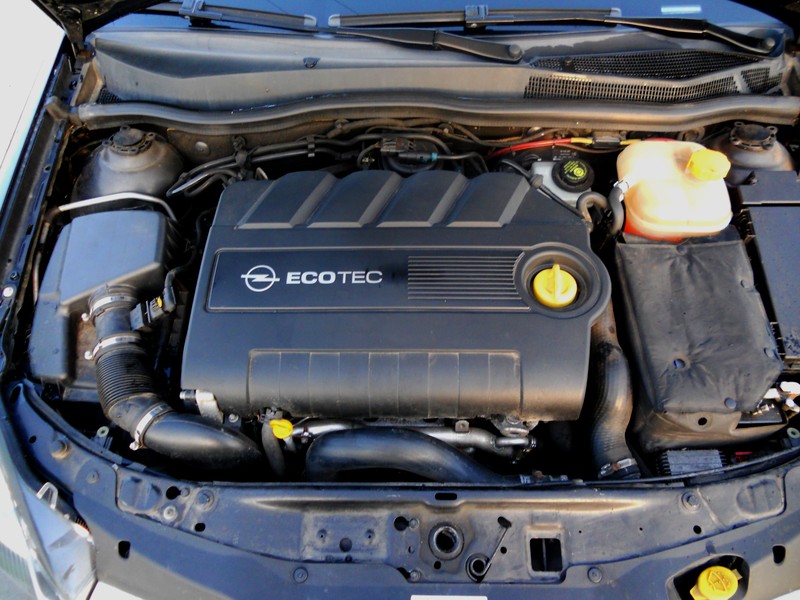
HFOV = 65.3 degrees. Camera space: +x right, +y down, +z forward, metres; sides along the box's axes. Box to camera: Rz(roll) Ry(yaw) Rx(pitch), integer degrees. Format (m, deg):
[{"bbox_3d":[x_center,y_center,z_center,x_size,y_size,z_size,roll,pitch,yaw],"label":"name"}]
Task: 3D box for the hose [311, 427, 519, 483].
[{"bbox_3d":[0.020,0.228,0.913,0.315,0.100,0.100,0,52,0],"label":"hose"}]

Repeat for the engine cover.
[{"bbox_3d":[-0.006,-0.025,0.980,0.585,0.125,0.390,0,59,0],"label":"engine cover"}]

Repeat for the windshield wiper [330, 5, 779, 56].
[{"bbox_3d":[0.278,-0.500,1.147,0.835,0.050,0.075,2,80,0],"label":"windshield wiper"}]

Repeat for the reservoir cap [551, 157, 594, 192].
[{"bbox_3d":[0.289,-0.206,1.040,0.069,0.032,0.069,0,52,0],"label":"reservoir cap"}]

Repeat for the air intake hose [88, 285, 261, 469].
[{"bbox_3d":[-0.340,0.118,0.955,0.260,0.180,0.250,0,52,0],"label":"air intake hose"}]

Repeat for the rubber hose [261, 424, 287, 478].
[{"bbox_3d":[-0.187,0.229,0.951,0.030,0.140,0.034,0,38,0],"label":"rubber hose"}]

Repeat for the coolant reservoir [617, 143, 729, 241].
[{"bbox_3d":[0.460,-0.178,1.072,0.180,0.160,0.145,0,52,0],"label":"coolant reservoir"}]

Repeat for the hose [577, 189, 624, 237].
[{"bbox_3d":[0.328,-0.141,1.020,0.078,0.075,0.060,0,52,0],"label":"hose"}]

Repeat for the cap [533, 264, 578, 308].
[{"bbox_3d":[0.224,-0.017,0.900,0.064,0.036,0.064,0,59,0],"label":"cap"}]

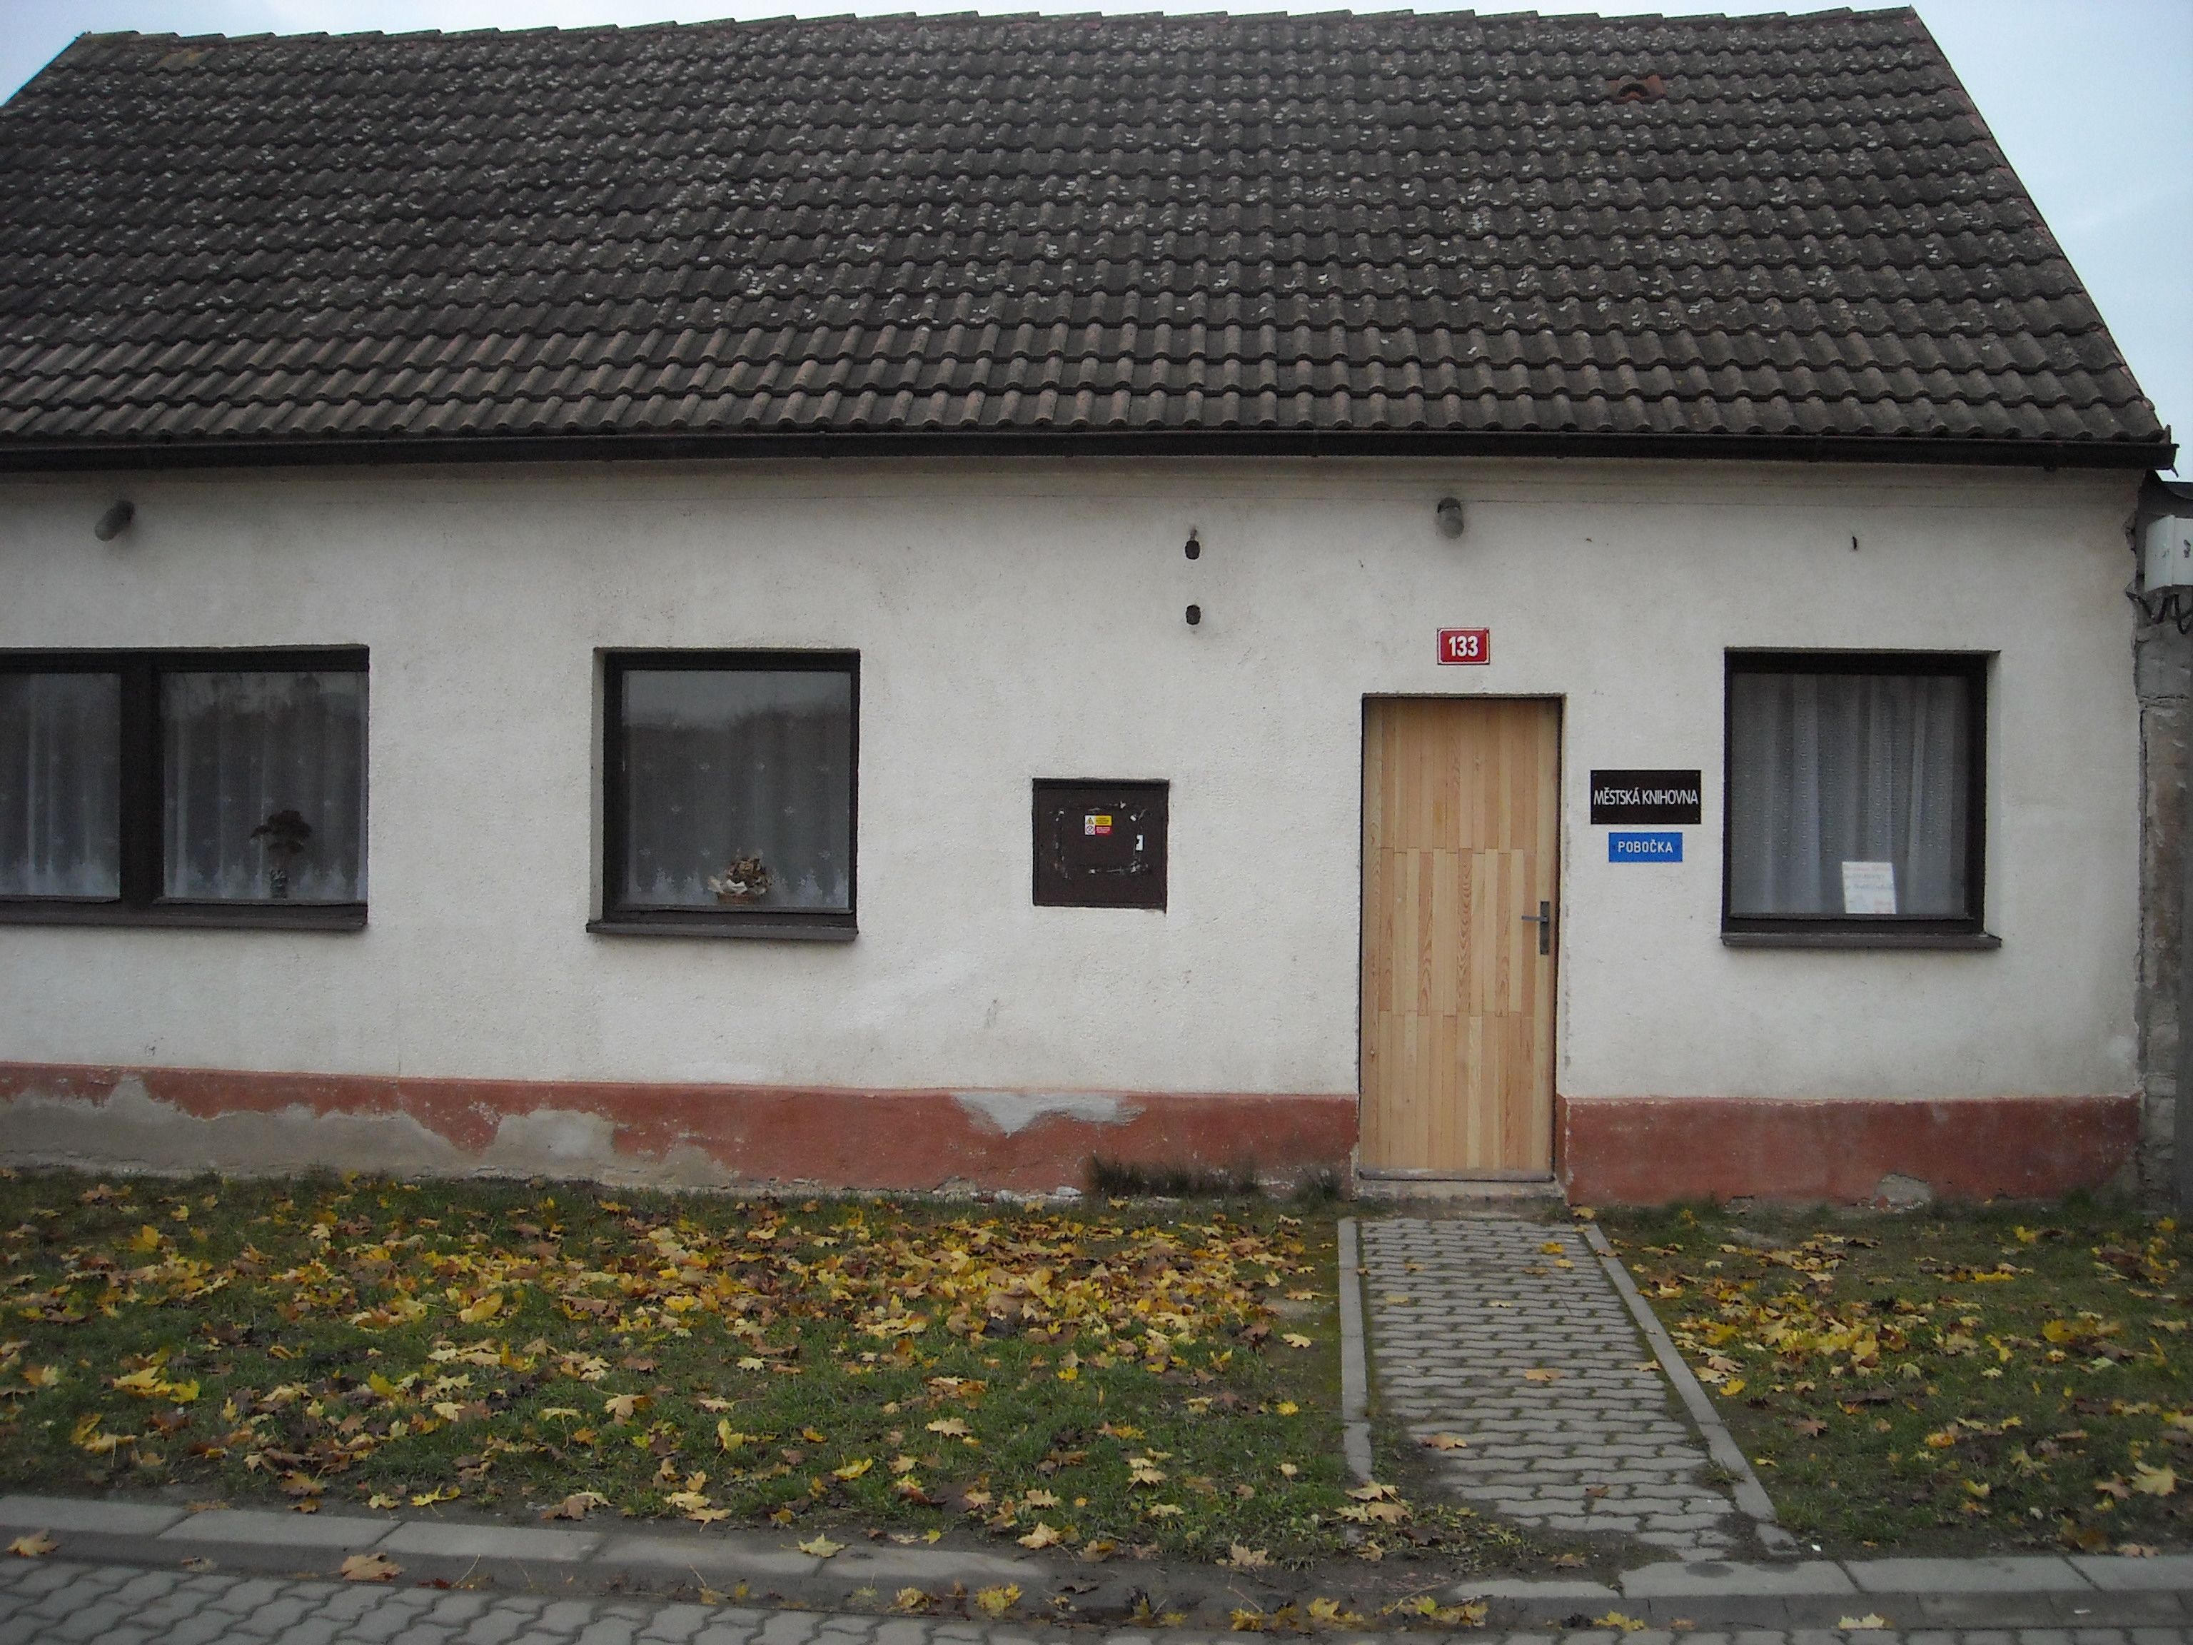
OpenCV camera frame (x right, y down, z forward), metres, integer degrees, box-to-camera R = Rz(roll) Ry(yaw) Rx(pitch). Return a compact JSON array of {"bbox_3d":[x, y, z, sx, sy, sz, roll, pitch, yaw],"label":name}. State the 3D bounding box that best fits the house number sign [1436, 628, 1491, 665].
[{"bbox_3d":[1.461,-0.697,8.808,0.212,0.143,0.015,1,0,4],"label":"house number sign"}]

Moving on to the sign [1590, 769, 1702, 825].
[{"bbox_3d":[2.173,-0.100,8.766,0.434,0.220,0.018,1,0,4],"label":"sign"}]

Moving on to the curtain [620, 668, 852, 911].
[{"bbox_3d":[-1.507,-0.136,9.303,1.029,1.052,0.080,1,0,4],"label":"curtain"}]

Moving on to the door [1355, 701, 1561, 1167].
[{"bbox_3d":[1.476,0.471,9.042,0.805,1.951,0.060,1,0,4],"label":"door"}]

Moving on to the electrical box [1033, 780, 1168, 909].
[{"bbox_3d":[0.020,0.089,8.957,0.552,0.523,0.120,1,0,4],"label":"electrical box"}]

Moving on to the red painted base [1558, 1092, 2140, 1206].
[{"bbox_3d":[2.957,1.293,8.756,2.226,0.451,0.100,1,0,4],"label":"red painted base"}]

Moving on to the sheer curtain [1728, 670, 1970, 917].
[{"bbox_3d":[3.054,-0.118,9.016,1.017,1.048,0.080,1,0,4],"label":"sheer curtain"}]

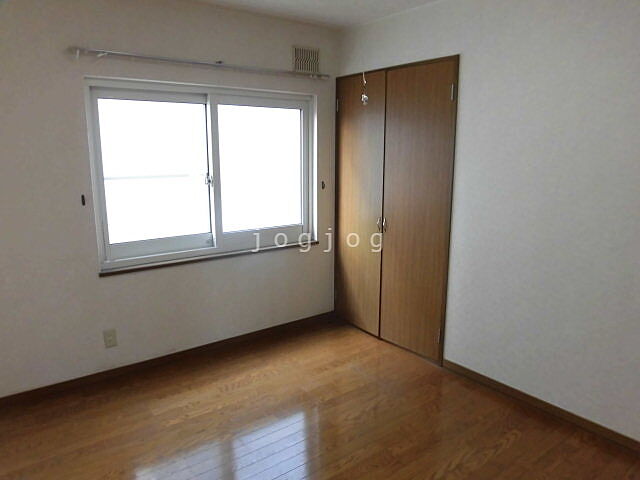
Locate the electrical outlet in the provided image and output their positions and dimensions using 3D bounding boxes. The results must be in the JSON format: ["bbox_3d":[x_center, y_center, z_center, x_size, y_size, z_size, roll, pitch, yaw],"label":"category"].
[{"bbox_3d":[-1.368,0.646,2.897,0.072,0.120,0.010,-8,14,-35],"label":"electrical outlet"}]

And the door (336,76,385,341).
[{"bbox_3d":[0.320,-0.258,3.635,0.040,2.035,0.550,-8,14,-36],"label":"door"}]

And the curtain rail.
[{"bbox_3d":[-0.670,-1.166,2.983,1.782,0.037,0.085,-8,14,-35],"label":"curtain rail"}]

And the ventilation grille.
[{"bbox_3d":[-0.101,-1.359,3.393,0.233,0.188,0.030,-8,14,-35],"label":"ventilation grille"}]

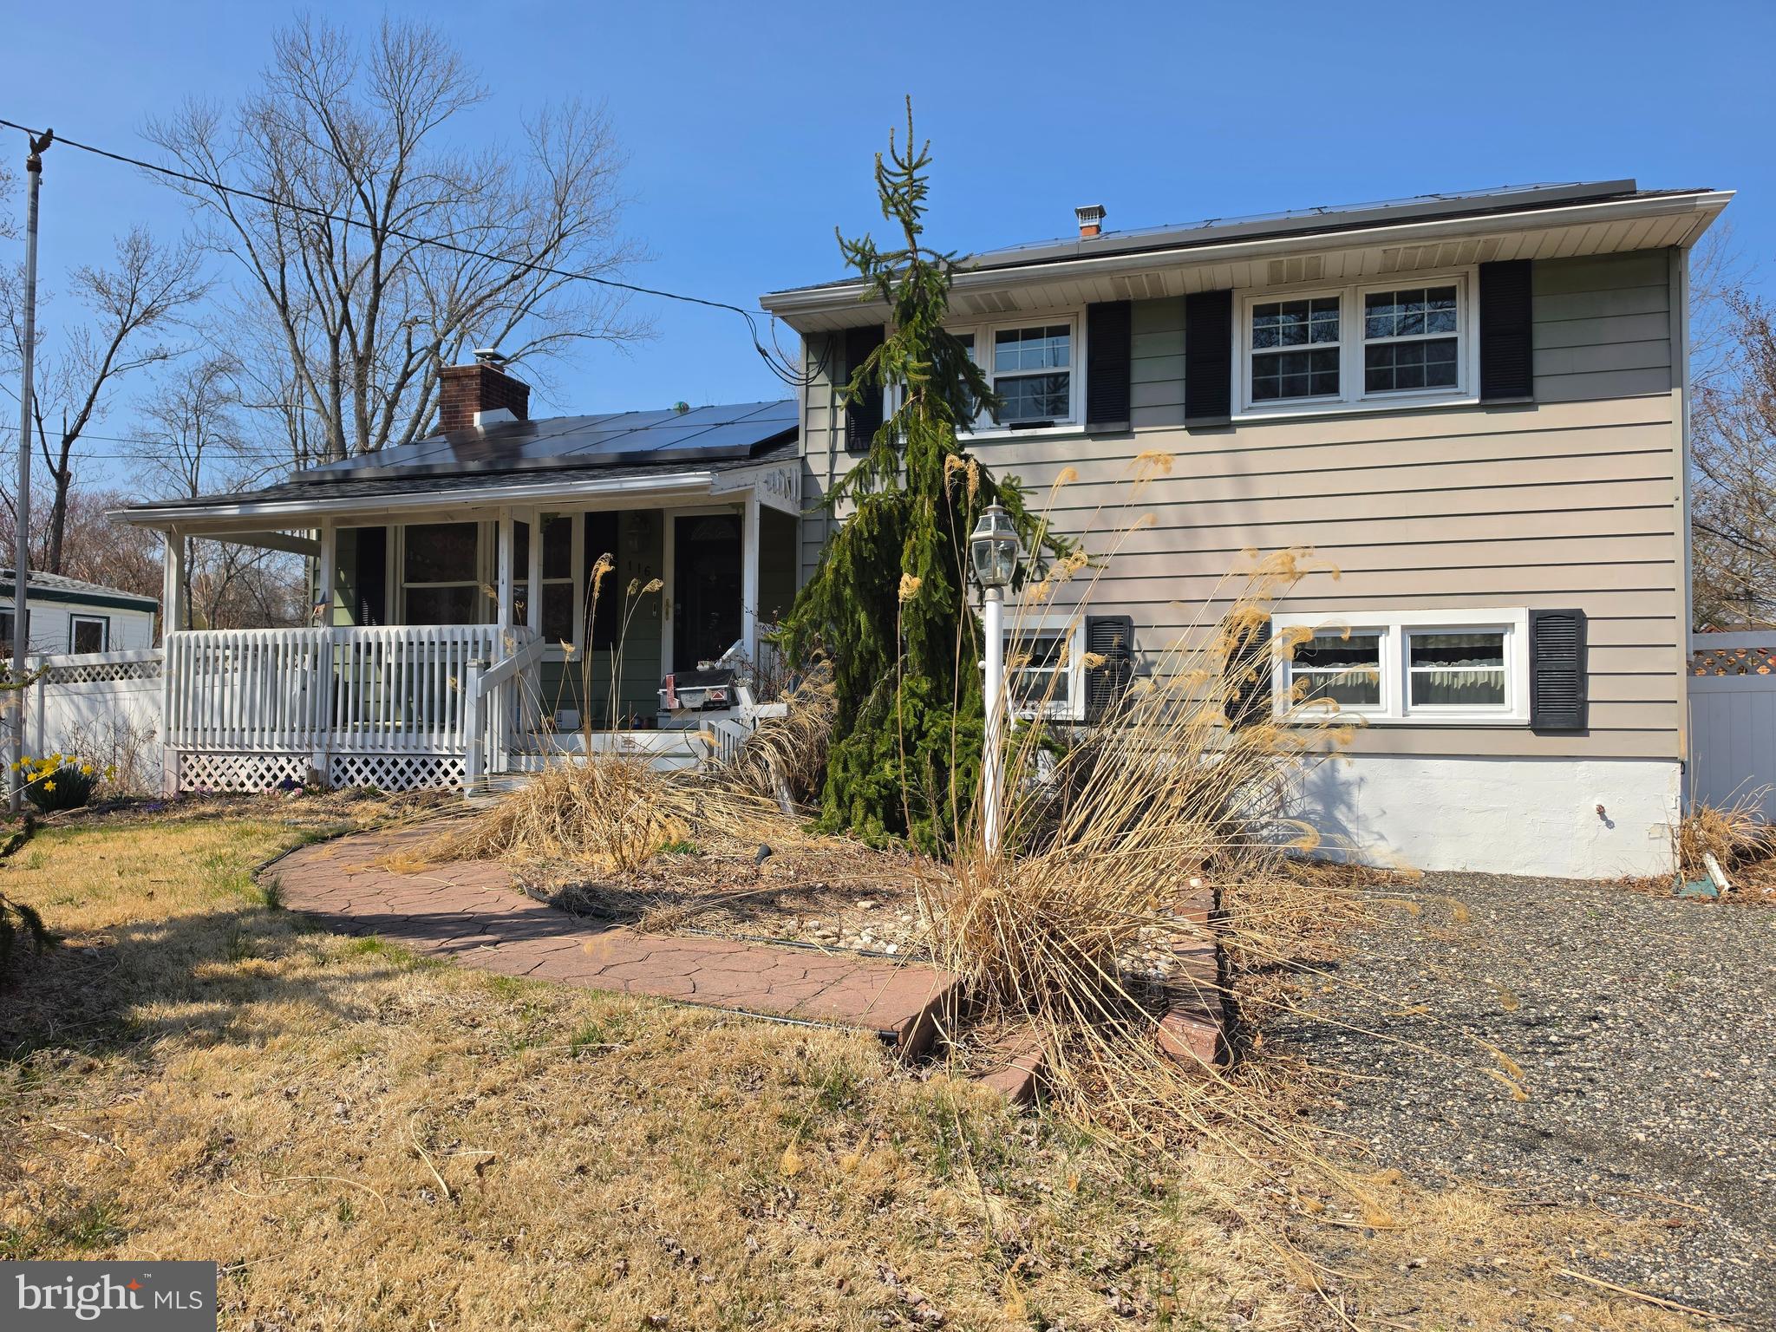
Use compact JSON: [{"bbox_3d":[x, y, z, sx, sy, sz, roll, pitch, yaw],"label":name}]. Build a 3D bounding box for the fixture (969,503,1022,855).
[{"bbox_3d":[0.552,0.136,6.100,0.250,1.960,0.250,0,-2,17],"label":"fixture"}]

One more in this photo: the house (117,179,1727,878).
[{"bbox_3d":[0.484,-1.412,13.561,13.500,6.150,9.200,0,-2,17],"label":"house"}]

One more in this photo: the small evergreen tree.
[{"bbox_3d":[0.218,-1.269,7.900,1.900,5.000,1.900,0,-2,17],"label":"small evergreen tree"}]

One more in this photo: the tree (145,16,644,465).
[{"bbox_3d":[-10.420,-6.048,25.000,10.500,15.800,10.000,0,-2,17],"label":"tree"}]

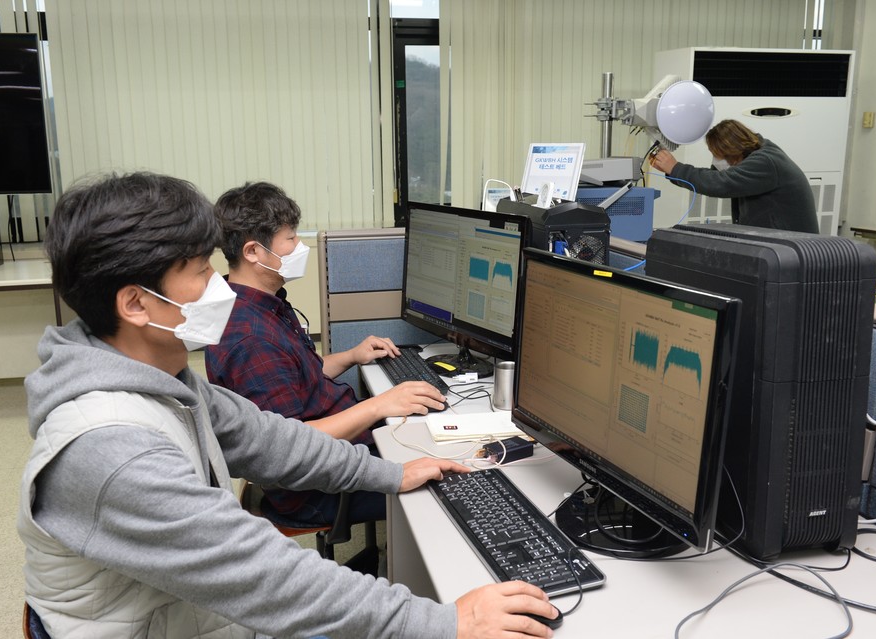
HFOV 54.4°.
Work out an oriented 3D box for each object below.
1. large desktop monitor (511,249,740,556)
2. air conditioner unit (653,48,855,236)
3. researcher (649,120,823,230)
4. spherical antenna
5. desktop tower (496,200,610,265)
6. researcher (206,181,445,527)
[{"bbox_3d":[0.304,0.127,1.411,0.200,0.455,0.575,-5,13,-21],"label":"large desktop monitor"},{"bbox_3d":[1.869,-0.669,5.229,1.080,1.840,0.430,-4,13,-15],"label":"air conditioner unit"},{"bbox_3d":[1.329,-0.179,3.922,0.760,1.440,0.520,1,12,7],"label":"researcher"},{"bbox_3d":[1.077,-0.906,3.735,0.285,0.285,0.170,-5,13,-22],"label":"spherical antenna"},{"bbox_3d":[0.354,-0.160,2.754,0.200,0.450,0.410,-4,13,-18],"label":"desktop tower"},{"bbox_3d":[-0.282,0.292,2.190,0.650,1.273,0.540,-4,13,-18],"label":"researcher"}]

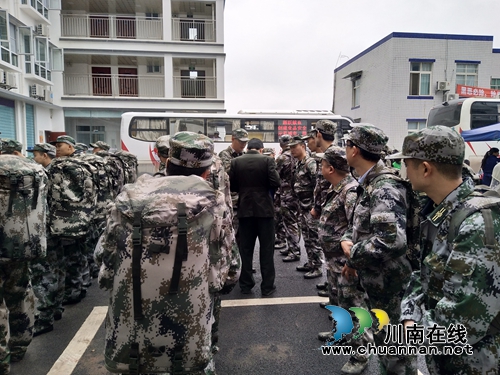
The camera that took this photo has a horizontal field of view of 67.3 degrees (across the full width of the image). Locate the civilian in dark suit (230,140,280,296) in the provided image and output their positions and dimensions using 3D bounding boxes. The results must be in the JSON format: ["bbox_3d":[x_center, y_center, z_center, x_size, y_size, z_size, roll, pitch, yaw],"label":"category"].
[{"bbox_3d":[0.056,0.303,4.172,0.560,1.690,0.380,0,6,-3],"label":"civilian in dark suit"}]

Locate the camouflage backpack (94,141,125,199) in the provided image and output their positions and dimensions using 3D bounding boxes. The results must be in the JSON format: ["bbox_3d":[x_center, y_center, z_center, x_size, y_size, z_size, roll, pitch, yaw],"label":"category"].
[{"bbox_3d":[-1.550,-0.052,3.971,0.330,0.660,0.400,1,7,5],"label":"camouflage backpack"}]

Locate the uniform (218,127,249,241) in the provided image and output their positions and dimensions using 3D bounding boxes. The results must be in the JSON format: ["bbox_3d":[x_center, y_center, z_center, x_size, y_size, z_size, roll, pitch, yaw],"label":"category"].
[{"bbox_3d":[-0.167,0.219,4.646,0.520,1.740,0.340,-4,7,-37],"label":"uniform"}]

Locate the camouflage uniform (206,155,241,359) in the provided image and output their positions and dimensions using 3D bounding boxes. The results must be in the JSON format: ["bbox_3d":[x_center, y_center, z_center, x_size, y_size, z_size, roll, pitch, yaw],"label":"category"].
[{"bbox_3d":[-0.358,0.476,2.712,0.550,1.600,0.420,0,6,-3],"label":"camouflage uniform"}]

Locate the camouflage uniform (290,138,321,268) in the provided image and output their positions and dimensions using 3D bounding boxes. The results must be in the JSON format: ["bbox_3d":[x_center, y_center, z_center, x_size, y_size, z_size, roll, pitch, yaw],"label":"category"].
[{"bbox_3d":[0.712,0.264,4.731,0.330,1.620,0.480,-3,7,-30],"label":"camouflage uniform"}]

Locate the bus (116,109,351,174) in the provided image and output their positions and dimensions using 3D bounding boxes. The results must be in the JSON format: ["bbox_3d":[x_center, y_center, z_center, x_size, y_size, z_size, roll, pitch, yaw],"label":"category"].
[{"bbox_3d":[-0.448,-1.552,15.148,8.714,3.150,2.420,0,6,-6],"label":"bus"}]

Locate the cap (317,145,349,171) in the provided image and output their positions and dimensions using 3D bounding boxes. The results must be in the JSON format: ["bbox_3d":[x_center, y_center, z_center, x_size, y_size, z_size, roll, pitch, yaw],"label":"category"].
[{"bbox_3d":[0.700,-0.239,3.150,0.265,0.140,0.185,20,13,21],"label":"cap"}]

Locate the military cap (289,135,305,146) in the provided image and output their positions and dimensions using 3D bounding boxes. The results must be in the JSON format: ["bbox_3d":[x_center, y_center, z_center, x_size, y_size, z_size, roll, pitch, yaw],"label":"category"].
[{"bbox_3d":[0.582,-0.570,4.600,0.235,0.120,0.180,-7,9,-34],"label":"military cap"}]

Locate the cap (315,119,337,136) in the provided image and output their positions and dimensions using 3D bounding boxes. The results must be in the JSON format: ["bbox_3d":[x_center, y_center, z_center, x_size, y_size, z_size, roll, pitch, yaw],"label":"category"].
[{"bbox_3d":[0.779,-0.615,3.850,0.240,0.130,0.180,17,15,39],"label":"cap"}]

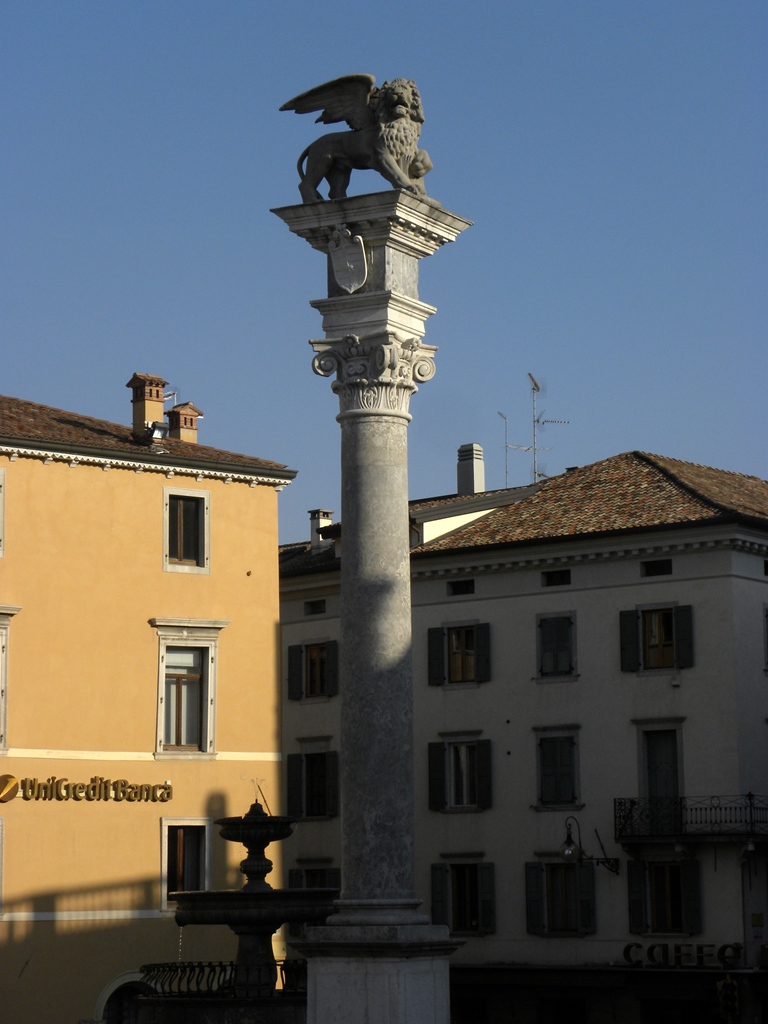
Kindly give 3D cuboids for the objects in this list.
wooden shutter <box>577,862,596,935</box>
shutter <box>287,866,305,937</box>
[{"bbox_3d":[4.878,9.289,67.658,0.520,1.700,0.045,-7,-10,41],"label":"wooden shutter"},{"bbox_3d":[-2.494,10.963,79.200,0.050,1.860,0.540,5,-9,-38],"label":"shutter"}]

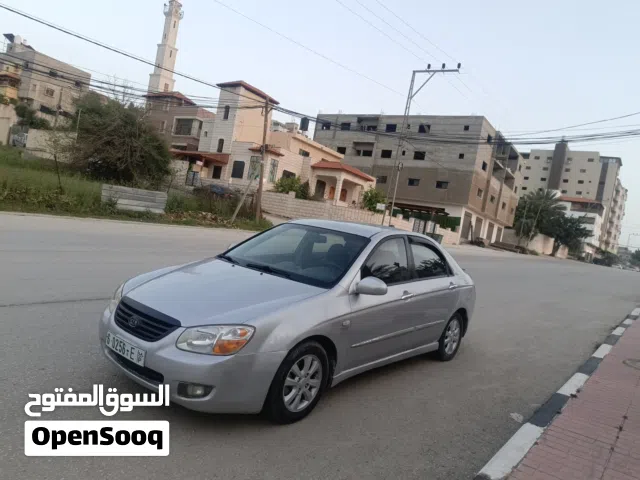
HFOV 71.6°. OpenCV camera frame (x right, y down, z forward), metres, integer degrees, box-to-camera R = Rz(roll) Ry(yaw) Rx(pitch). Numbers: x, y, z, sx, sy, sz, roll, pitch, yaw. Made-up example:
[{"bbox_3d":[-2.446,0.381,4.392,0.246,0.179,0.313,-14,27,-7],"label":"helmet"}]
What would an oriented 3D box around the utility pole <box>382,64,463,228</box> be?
[{"bbox_3d":[7.668,-6.783,34.371,3.600,13.100,0.600,11,2,35],"label":"utility pole"}]

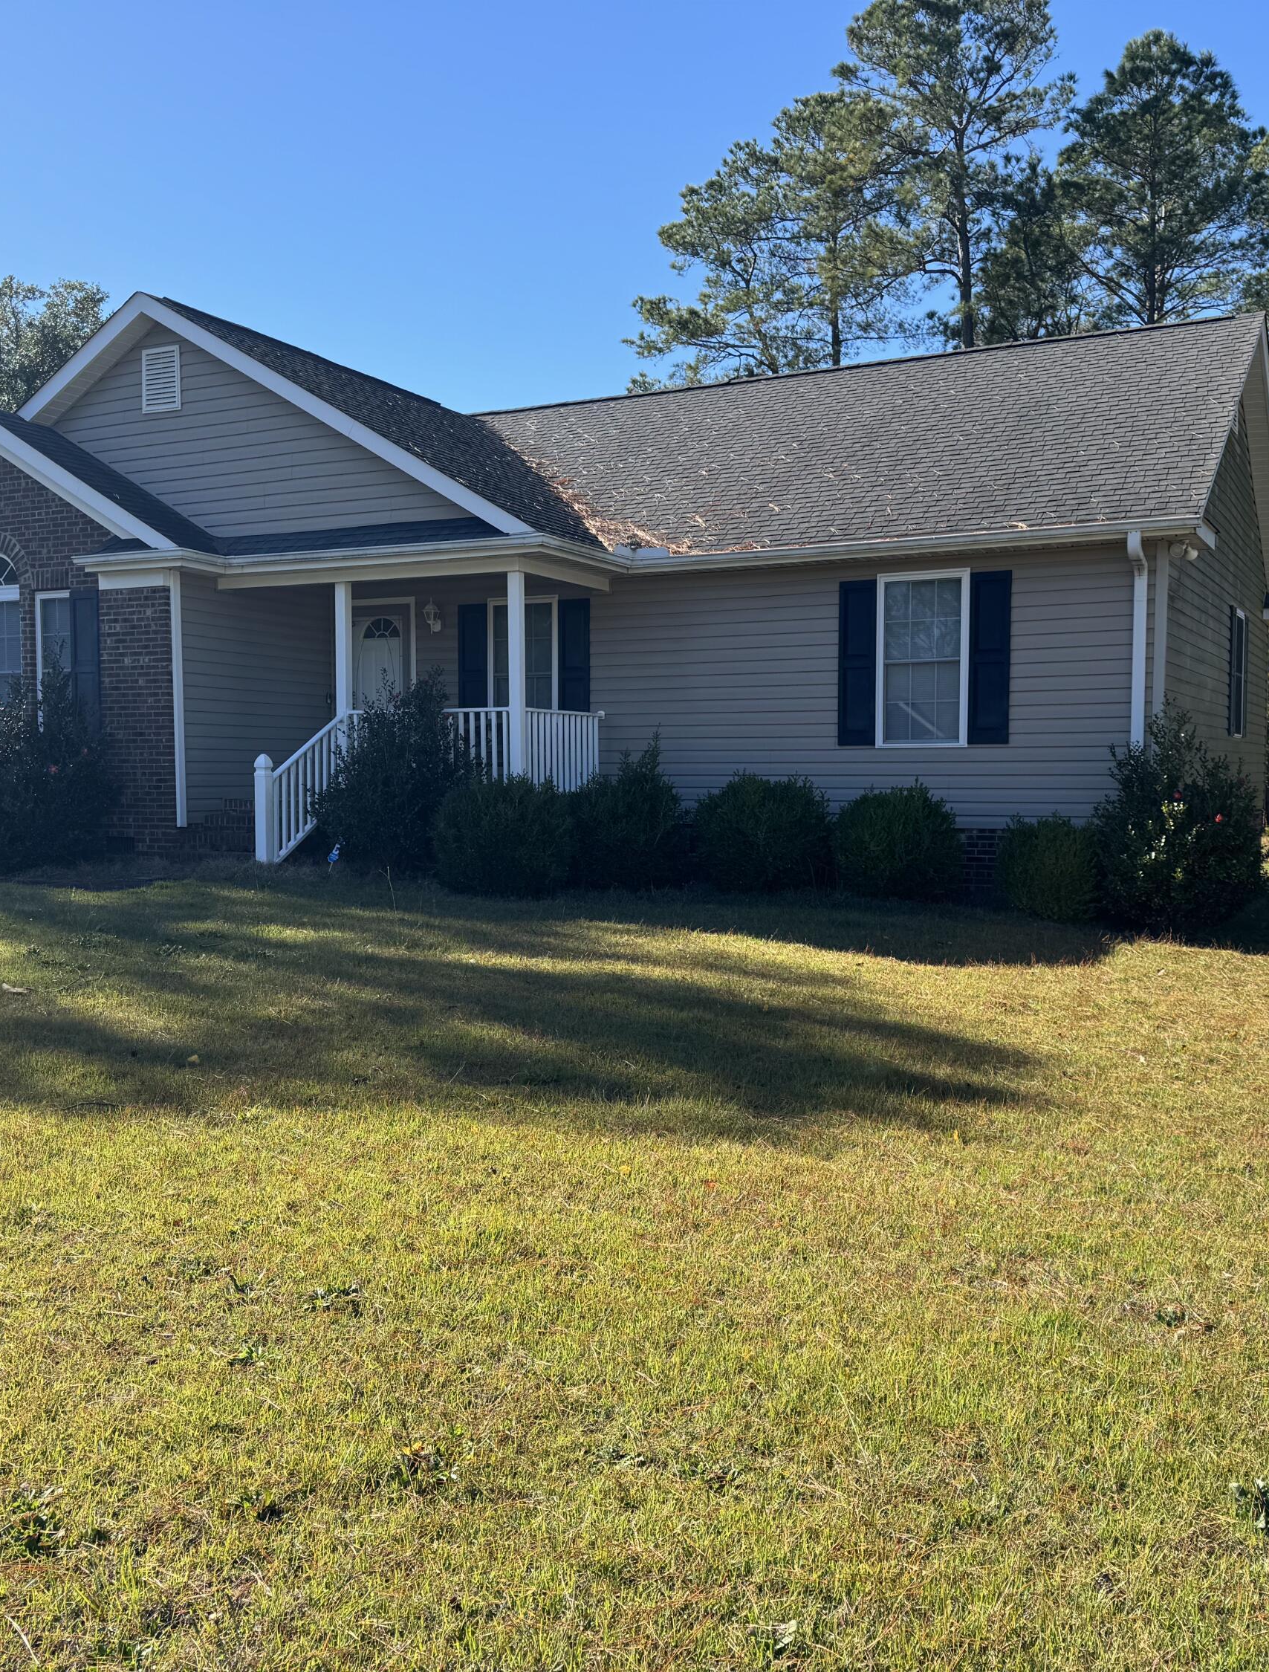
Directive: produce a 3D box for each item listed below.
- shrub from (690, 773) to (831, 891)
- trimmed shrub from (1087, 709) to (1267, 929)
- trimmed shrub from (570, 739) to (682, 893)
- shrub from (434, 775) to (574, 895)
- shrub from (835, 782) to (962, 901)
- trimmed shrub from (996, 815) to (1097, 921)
[{"bbox_3d":[1.153,-0.051,13.927,1.230,1.042,1.230,0,2,0],"label":"shrub"},{"bbox_3d":[4.332,-0.164,12.321,1.374,1.737,1.374,1,3,27],"label":"trimmed shrub"},{"bbox_3d":[-0.118,-0.231,13.999,1.113,1.381,1.113,0,2,0],"label":"trimmed shrub"},{"bbox_3d":[-1.131,-0.023,13.566,1.243,1.009,1.243,0,2,0],"label":"shrub"},{"bbox_3d":[2.306,0.035,13.462,1.085,0.994,1.085,1,3,27],"label":"shrub"},{"bbox_3d":[3.431,0.258,12.793,0.862,0.847,0.862,1,3,27],"label":"trimmed shrub"}]

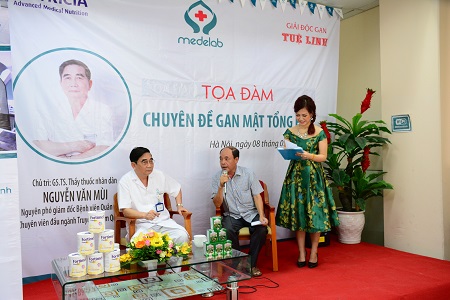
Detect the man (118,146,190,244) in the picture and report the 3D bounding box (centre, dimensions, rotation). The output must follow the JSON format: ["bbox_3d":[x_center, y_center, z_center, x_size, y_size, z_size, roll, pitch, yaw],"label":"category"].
[{"bbox_3d":[-0.679,0.597,3.949,0.620,1.210,0.780,-1,0,-26],"label":"man"}]

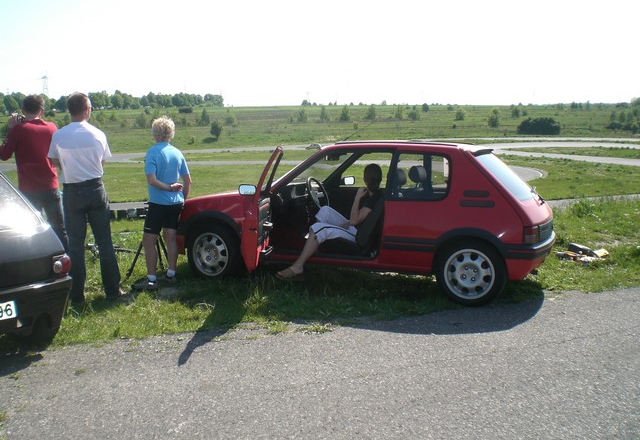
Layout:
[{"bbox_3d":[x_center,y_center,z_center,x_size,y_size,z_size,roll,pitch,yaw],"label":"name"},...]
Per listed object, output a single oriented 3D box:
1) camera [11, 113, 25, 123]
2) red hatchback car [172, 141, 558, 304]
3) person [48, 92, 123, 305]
[{"bbox_3d":[-2.789,-0.948,6.500,0.100,0.080,0.120,-3,9,-19],"label":"camera"},{"bbox_3d":[0.335,-0.100,6.830,3.700,1.360,1.600,3,9,21],"label":"red hatchback car"},{"bbox_3d":[-1.986,-0.178,5.950,0.570,1.770,0.400,-1,9,-6],"label":"person"}]

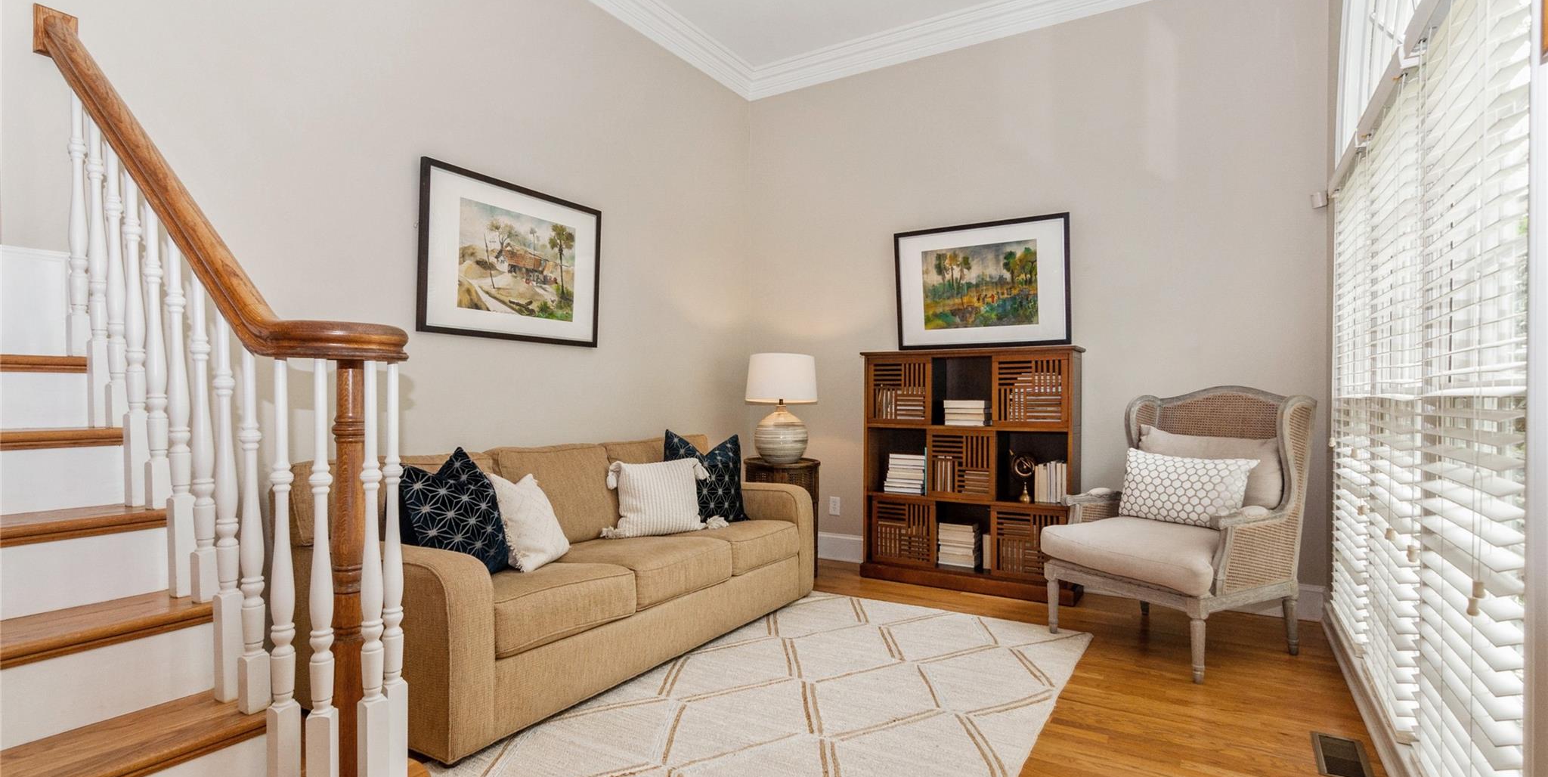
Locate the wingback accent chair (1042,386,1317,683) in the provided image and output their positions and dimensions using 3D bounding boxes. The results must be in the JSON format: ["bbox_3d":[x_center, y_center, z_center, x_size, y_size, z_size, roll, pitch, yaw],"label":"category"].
[{"bbox_3d":[1.814,0.582,3.141,0.814,1.164,0.746,0,-1,-29],"label":"wingback accent chair"}]

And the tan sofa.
[{"bbox_3d":[-0.785,0.719,3.209,0.972,0.870,2.191,0,-1,32],"label":"tan sofa"}]

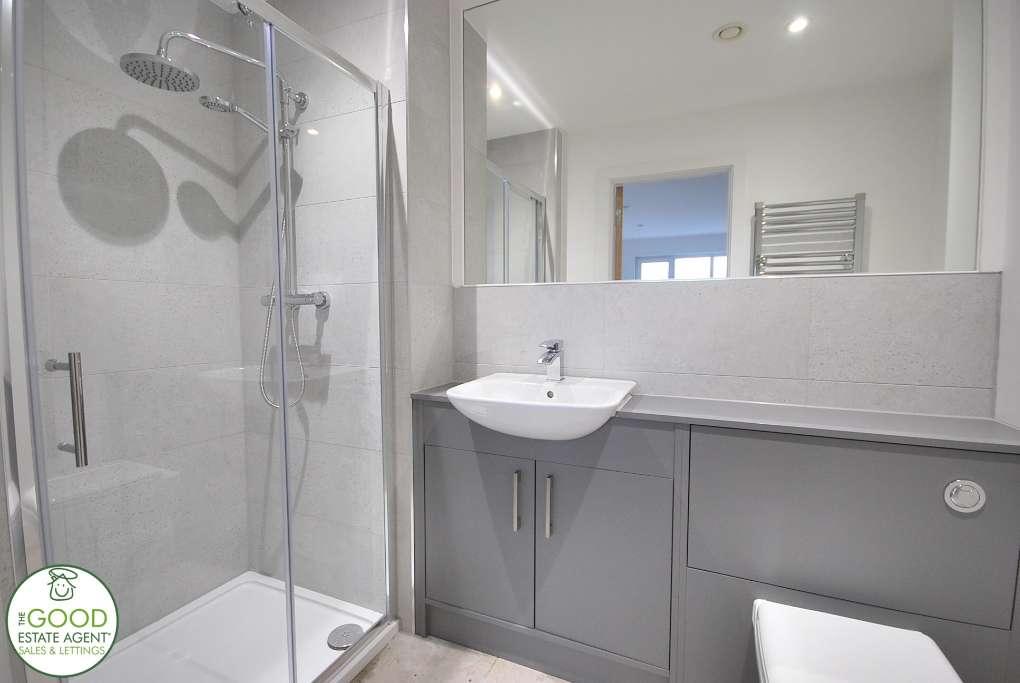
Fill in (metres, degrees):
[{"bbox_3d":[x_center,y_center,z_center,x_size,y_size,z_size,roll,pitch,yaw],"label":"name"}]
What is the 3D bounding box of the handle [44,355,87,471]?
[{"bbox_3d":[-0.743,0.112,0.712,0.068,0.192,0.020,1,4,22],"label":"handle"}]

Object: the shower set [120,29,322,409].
[{"bbox_3d":[-0.893,-0.346,1.390,0.425,1.220,0.475,1,4,22],"label":"shower set"}]

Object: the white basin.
[{"bbox_3d":[0.099,0.221,1.298,0.505,0.157,0.455,1,4,22],"label":"white basin"}]

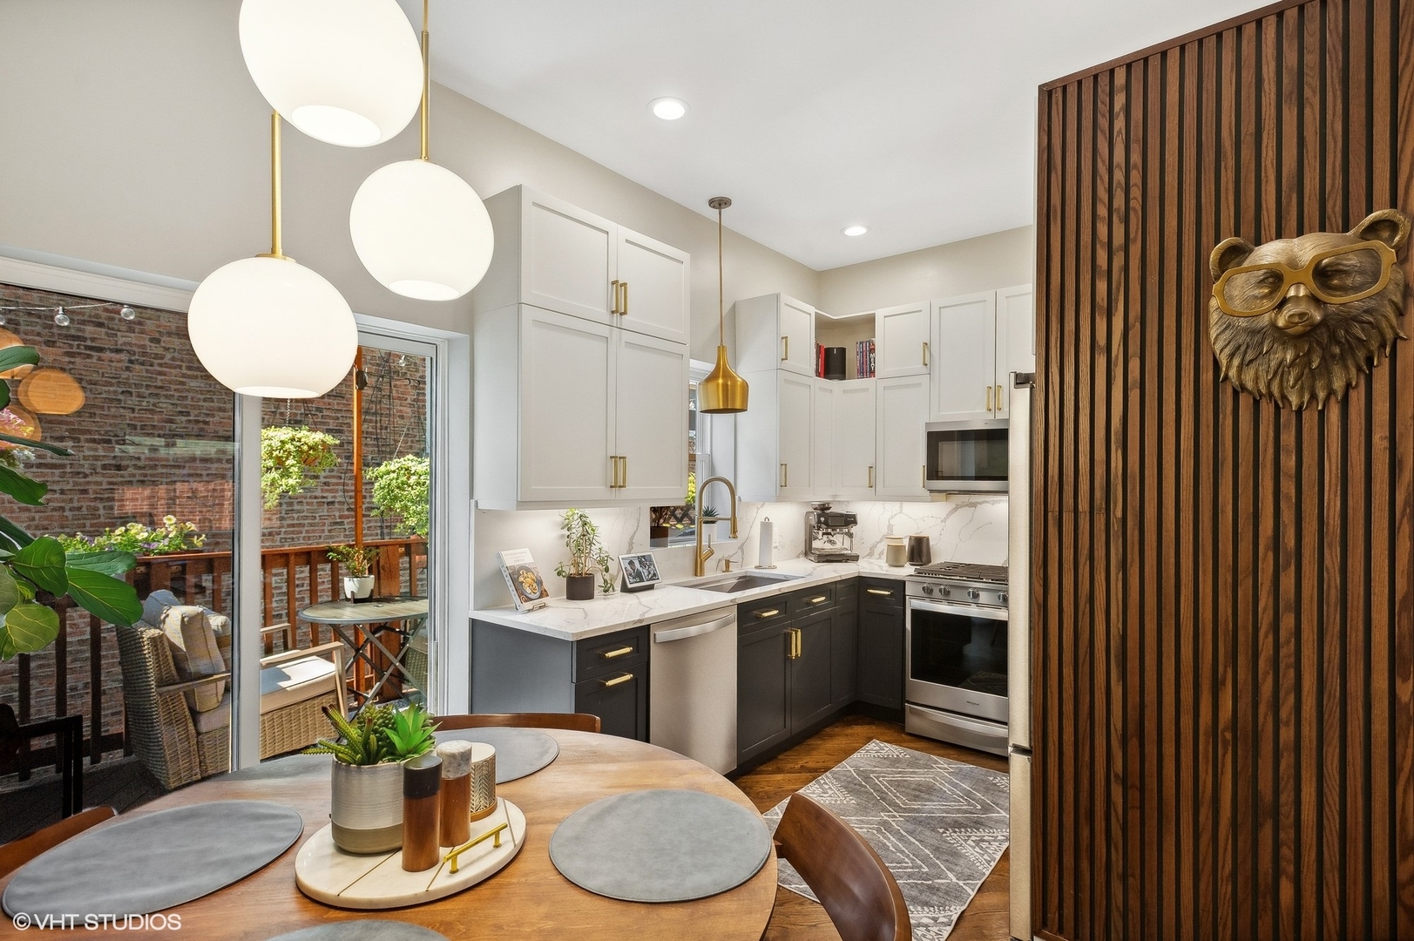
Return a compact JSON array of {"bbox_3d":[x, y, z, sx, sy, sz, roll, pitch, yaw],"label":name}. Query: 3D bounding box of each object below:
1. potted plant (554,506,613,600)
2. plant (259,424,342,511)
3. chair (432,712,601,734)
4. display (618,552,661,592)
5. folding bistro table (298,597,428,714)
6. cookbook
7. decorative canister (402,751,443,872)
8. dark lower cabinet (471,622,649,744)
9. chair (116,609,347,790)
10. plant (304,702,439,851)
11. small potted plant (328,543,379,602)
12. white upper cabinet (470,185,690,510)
[{"bbox_3d":[-0.566,0.383,3.092,0.205,0.410,0.240,0,-1,39],"label":"potted plant"},{"bbox_3d":[-2.381,-0.022,3.850,0.500,0.485,0.470,1,-1,-32],"label":"plant"},{"bbox_3d":[-0.558,1.102,1.750,0.510,0.765,0.520,1,-1,-11],"label":"chair"},{"bbox_3d":[-0.337,0.502,3.294,0.105,0.183,0.240,0,-1,39],"label":"display"},{"bbox_3d":[-1.901,1.142,3.794,0.725,0.725,0.725,0,-1,39],"label":"folding bistro table"},{"bbox_3d":[-0.766,0.457,2.809,0.026,0.256,0.200,-27,-9,16],"label":"cookbook"},{"bbox_3d":[-0.519,0.625,1.219,0.065,0.178,0.065,0,-1,39],"label":"decorative canister"},{"bbox_3d":[-0.605,1.053,2.714,0.645,0.880,0.385,0,-1,39],"label":"dark lower cabinet"},{"bbox_3d":[-2.530,1.085,3.565,0.710,0.820,0.870,0,-1,39],"label":"chair"},{"bbox_3d":[-0.662,0.591,1.311,0.235,0.245,0.205,1,-1,-26],"label":"plant"},{"bbox_3d":[-2.096,0.605,3.975,0.250,0.330,0.260,0,-1,39],"label":"small potted plant"},{"bbox_3d":[-0.526,-0.468,3.060,0.320,1.256,1.000,0,-1,39],"label":"white upper cabinet"}]

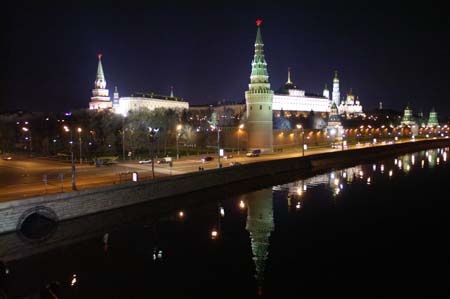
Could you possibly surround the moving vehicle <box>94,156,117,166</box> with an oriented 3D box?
[{"bbox_3d":[-36.880,3.759,97.000,2.400,2.700,6.600,3,5,38],"label":"moving vehicle"}]

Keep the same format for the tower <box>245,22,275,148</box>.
[{"bbox_3d":[16.400,-29.300,147.000,13.300,61.700,13.300,0,3,6],"label":"tower"}]

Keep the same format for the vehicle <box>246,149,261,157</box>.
[{"bbox_3d":[12.340,1.530,133.790,6.000,2.600,2.100,-4,5,-44],"label":"vehicle"}]

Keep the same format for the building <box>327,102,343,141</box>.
[{"bbox_3d":[93.310,-24.150,265.960,10.500,32.400,10.500,-3,4,-40],"label":"building"}]

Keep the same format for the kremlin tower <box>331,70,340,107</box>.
[{"bbox_3d":[176.280,-84.830,497.400,14.500,81.000,14.500,1,4,20],"label":"kremlin tower"}]

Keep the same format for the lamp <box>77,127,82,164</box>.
[{"bbox_3d":[-44.822,-1.062,96.666,0.600,11.700,2.500,-2,4,-18],"label":"lamp"}]

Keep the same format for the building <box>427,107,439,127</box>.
[{"bbox_3d":[274.320,-42.110,412.830,11.500,28.000,11.500,-3,4,-37],"label":"building"}]

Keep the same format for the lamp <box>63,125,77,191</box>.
[{"bbox_3d":[-29.884,1.611,60.301,2.800,12.400,0.800,3,6,44],"label":"lamp"}]

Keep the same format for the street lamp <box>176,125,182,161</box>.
[{"bbox_3d":[-15.481,-2.193,104.737,0.600,12.000,2.500,-3,5,-30],"label":"street lamp"}]

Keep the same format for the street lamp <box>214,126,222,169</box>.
[{"bbox_3d":[-2.282,-0.646,87.283,0.600,12.100,2.600,-5,6,-43],"label":"street lamp"}]

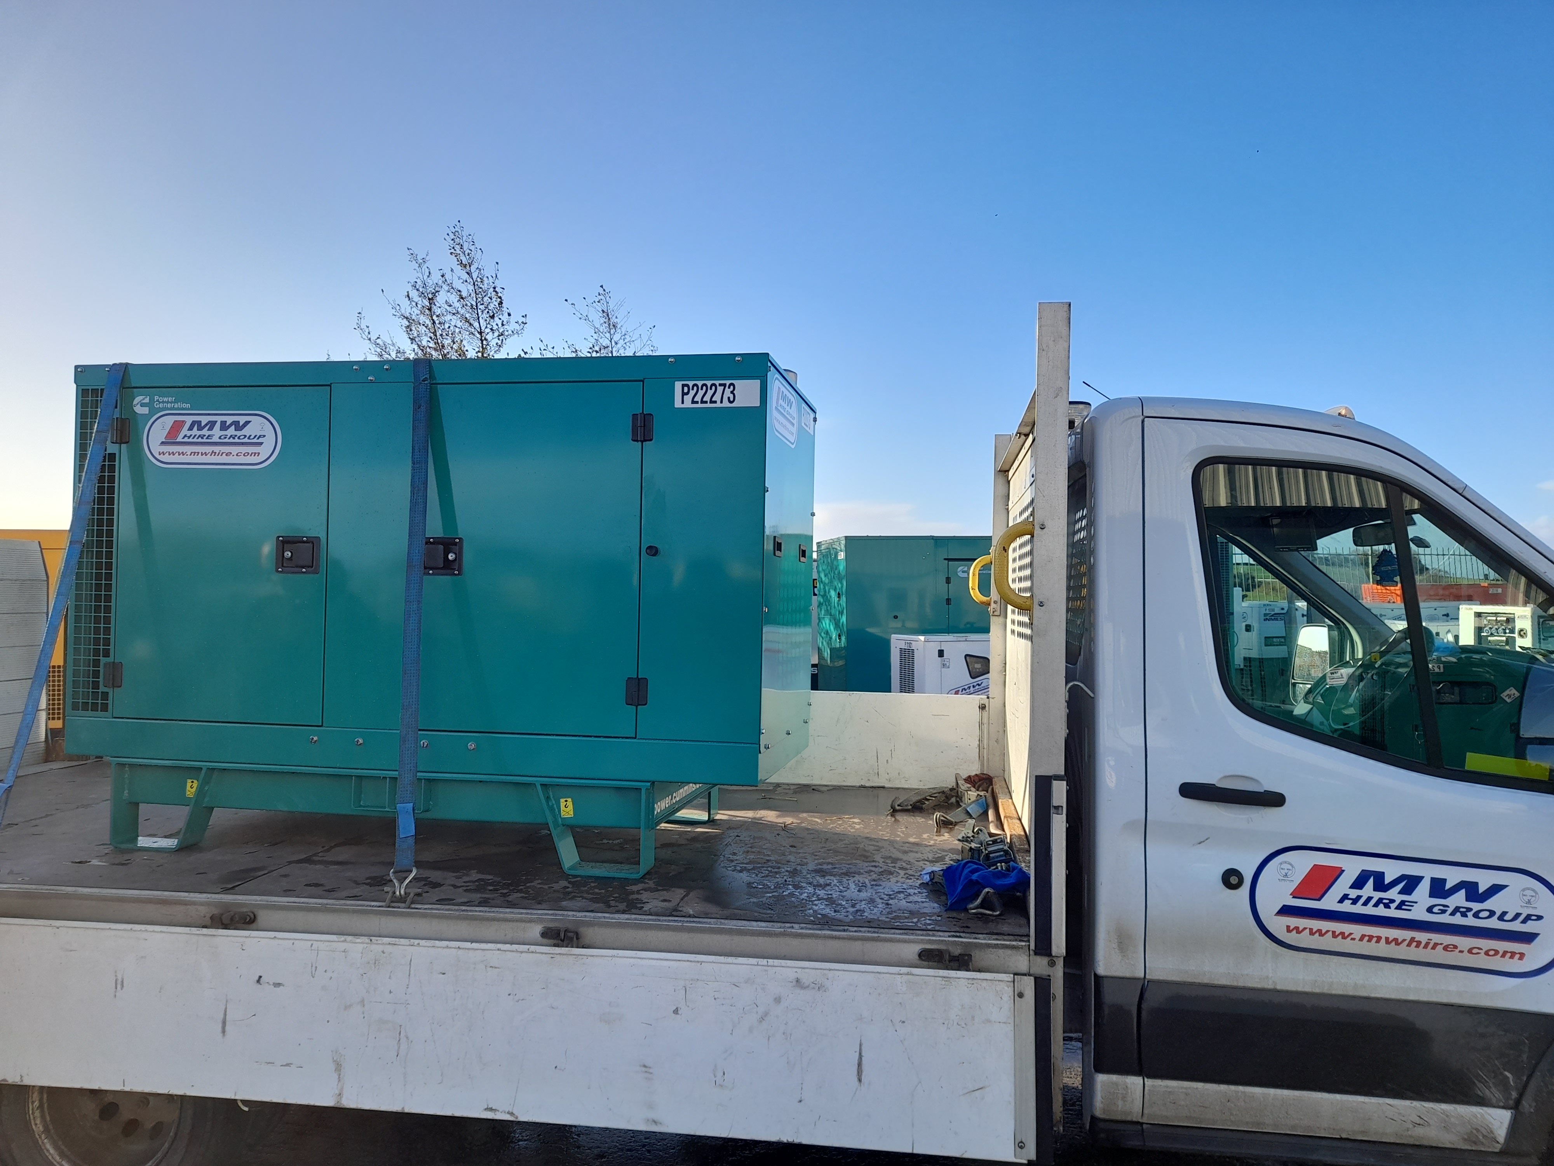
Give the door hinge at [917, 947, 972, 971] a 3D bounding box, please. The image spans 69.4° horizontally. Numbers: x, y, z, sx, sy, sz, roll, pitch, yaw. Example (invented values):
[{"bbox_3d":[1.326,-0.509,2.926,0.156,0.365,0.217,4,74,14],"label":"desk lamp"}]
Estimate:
[{"bbox_3d":[0.383,0.859,2.566,0.125,0.044,0.035,1,-1,10],"label":"door hinge"}]

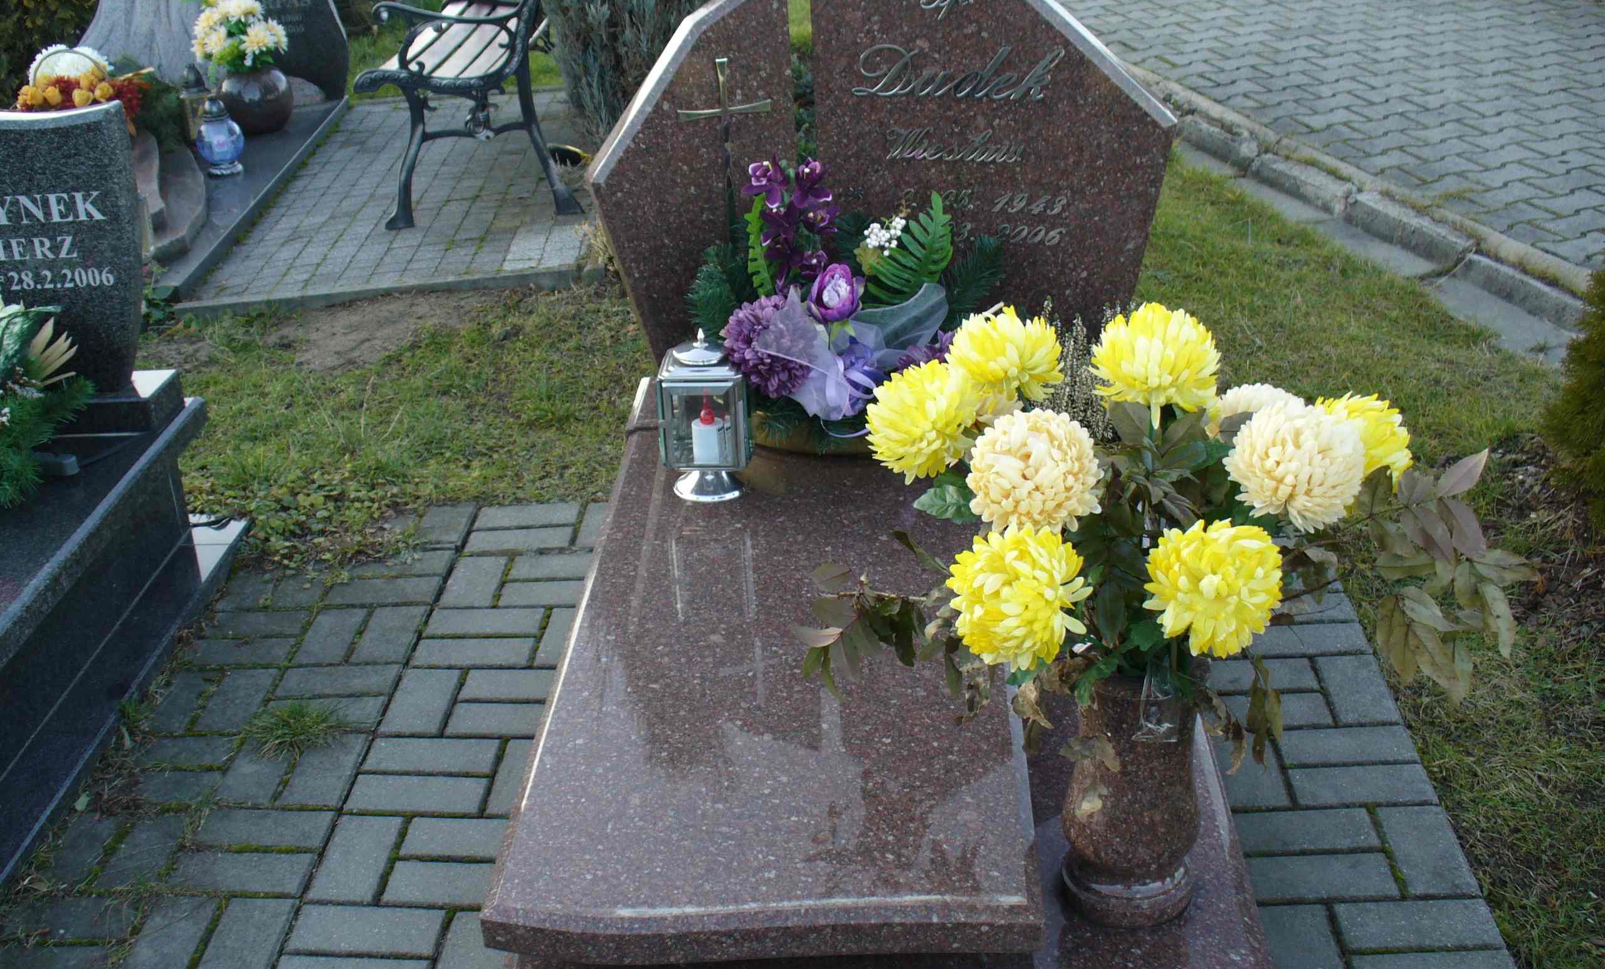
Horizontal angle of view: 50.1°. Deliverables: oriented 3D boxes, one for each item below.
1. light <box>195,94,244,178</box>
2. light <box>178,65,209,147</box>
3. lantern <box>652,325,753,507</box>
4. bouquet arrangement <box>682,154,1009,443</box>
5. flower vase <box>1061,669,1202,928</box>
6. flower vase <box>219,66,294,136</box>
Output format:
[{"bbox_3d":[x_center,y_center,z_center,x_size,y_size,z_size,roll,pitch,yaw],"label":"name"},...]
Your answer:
[{"bbox_3d":[-1.883,-1.131,5.542,0.148,0.250,0.148,0,26,3],"label":"light"},{"bbox_3d":[-2.083,-1.313,5.917,0.105,0.256,0.105,0,26,3],"label":"light"},{"bbox_3d":[-0.166,-0.127,2.912,0.155,0.292,0.155,0,26,3],"label":"lantern"},{"bbox_3d":[0.077,-0.294,2.938,0.530,0.540,0.320,0,26,3],"label":"bouquet arrangement"},{"bbox_3d":[0.421,0.408,2.206,0.170,0.285,0.170,0,26,3],"label":"flower vase"},{"bbox_3d":[-1.898,-1.333,5.974,0.237,0.233,0.237,0,26,3],"label":"flower vase"}]

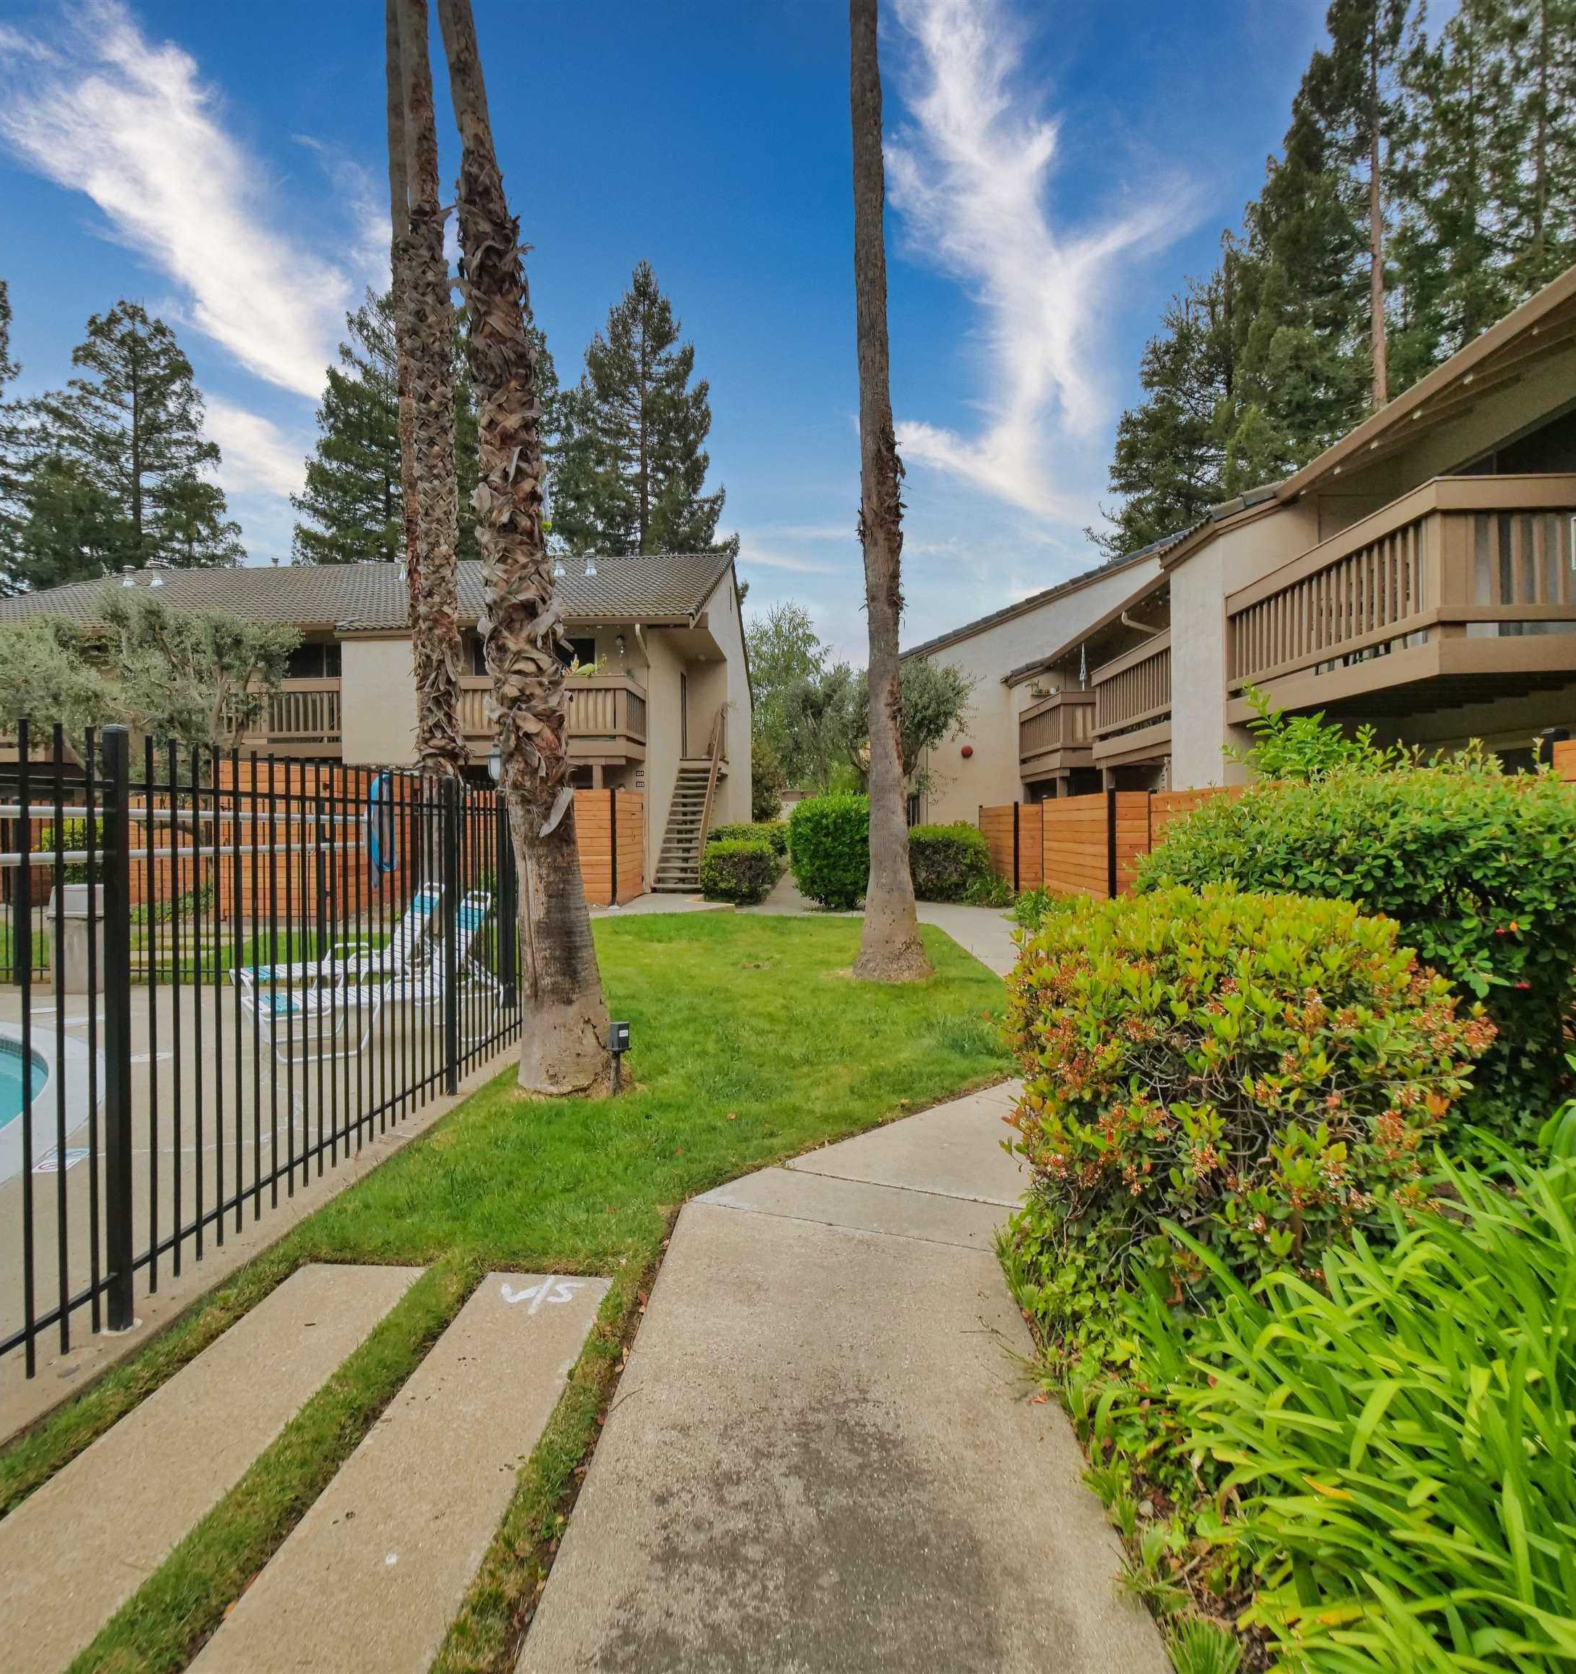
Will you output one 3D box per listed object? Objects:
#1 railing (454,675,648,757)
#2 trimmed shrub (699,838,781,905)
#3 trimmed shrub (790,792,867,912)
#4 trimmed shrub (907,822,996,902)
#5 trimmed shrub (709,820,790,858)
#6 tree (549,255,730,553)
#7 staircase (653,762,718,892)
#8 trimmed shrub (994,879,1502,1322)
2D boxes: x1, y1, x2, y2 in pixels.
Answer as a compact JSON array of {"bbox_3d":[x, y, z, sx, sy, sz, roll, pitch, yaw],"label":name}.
[{"bbox_3d":[-4.250,-2.042,16.050,3.150,1.400,1.750,0,1,2],"label":"railing"},{"bbox_3d":[-0.800,0.576,15.400,1.300,1.080,1.300,0,1,2],"label":"trimmed shrub"},{"bbox_3d":[0.830,0.210,15.100,1.580,1.860,1.550,0,1,0],"label":"trimmed shrub"},{"bbox_3d":[2.880,0.445,16.300,1.700,1.360,1.500,0,1,0],"label":"trimmed shrub"},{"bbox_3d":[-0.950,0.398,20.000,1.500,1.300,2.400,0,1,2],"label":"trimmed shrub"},{"bbox_3d":[-6.700,-12.929,42.000,9.200,27.400,9.200,0,1,0],"label":"tree"},{"bbox_3d":[-2.030,-0.311,18.700,0.950,2.730,3.500,0,1,2],"label":"staircase"},{"bbox_3d":[1.540,0.792,3.420,1.450,1.170,1.350,0,1,0],"label":"trimmed shrub"}]

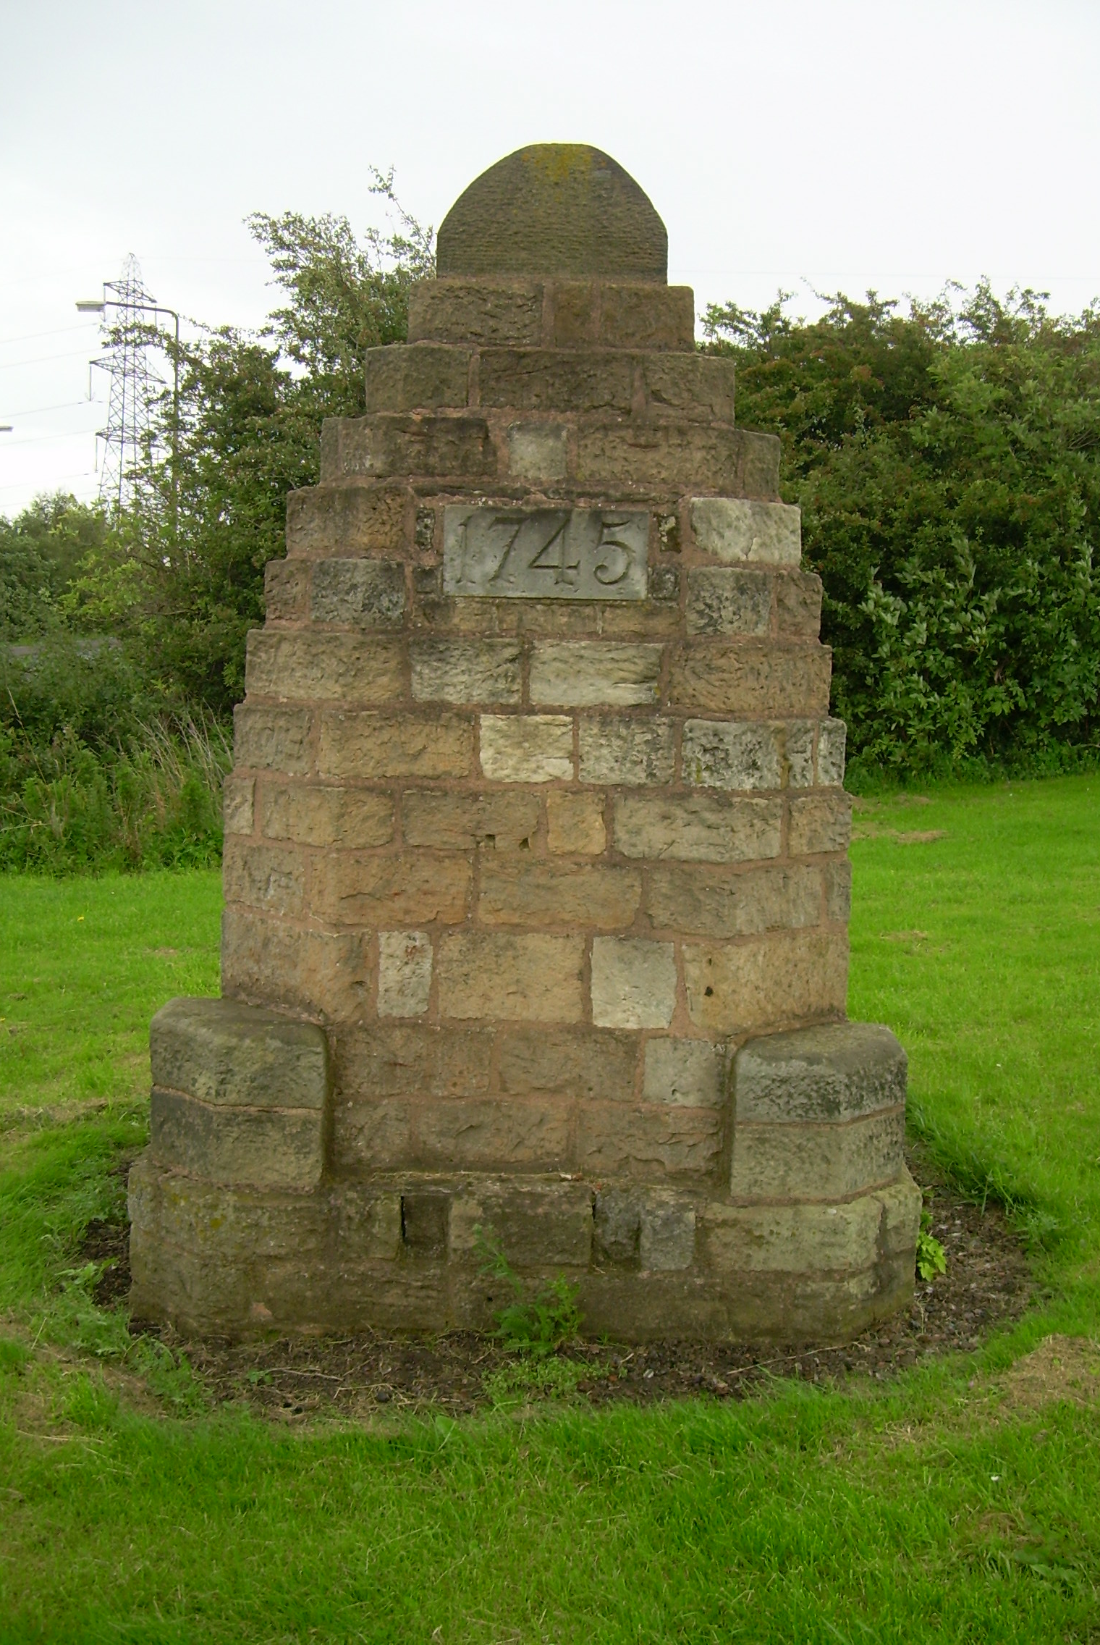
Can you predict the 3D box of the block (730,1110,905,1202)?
[{"bbox_3d":[0.674,0.815,4.617,0.464,0.178,0.440,2,4,0],"label":"block"}]

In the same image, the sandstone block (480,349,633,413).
[{"bbox_3d":[0.017,-1.069,4.446,0.368,0.145,0.200,2,4,1],"label":"sandstone block"}]

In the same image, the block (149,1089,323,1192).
[{"bbox_3d":[-0.728,0.720,4.213,0.429,0.194,0.250,2,6,0],"label":"block"}]

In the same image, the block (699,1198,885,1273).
[{"bbox_3d":[0.584,0.977,4.392,0.449,0.164,0.250,2,4,1],"label":"block"}]

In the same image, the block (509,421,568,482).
[{"bbox_3d":[-0.026,-0.894,4.410,0.145,0.138,0.160,2,4,1],"label":"block"}]

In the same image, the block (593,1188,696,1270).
[{"bbox_3d":[0.214,0.912,4.164,0.232,0.191,0.160,2,6,0],"label":"block"}]

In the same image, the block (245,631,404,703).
[{"bbox_3d":[-0.561,-0.387,4.499,0.427,0.163,0.318,2,4,1],"label":"block"}]

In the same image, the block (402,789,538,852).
[{"bbox_3d":[-0.198,-0.011,4.566,0.333,0.147,0.200,2,5,0],"label":"block"}]

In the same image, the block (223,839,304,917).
[{"bbox_3d":[-0.670,0.134,4.745,0.200,0.167,0.365,-3,7,-43],"label":"block"}]

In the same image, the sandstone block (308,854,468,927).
[{"bbox_3d":[-0.397,0.158,4.580,0.397,0.172,0.200,2,5,0],"label":"sandstone block"}]

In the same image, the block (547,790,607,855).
[{"bbox_3d":[0.061,-0.008,4.234,0.136,0.149,0.140,2,6,0],"label":"block"}]

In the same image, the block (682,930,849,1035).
[{"bbox_3d":[0.565,0.401,4.659,0.459,0.220,0.320,2,5,0],"label":"block"}]

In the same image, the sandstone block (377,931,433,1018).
[{"bbox_3d":[-0.360,0.371,4.598,0.135,0.216,0.200,2,5,0],"label":"sandstone block"}]

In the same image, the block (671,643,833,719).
[{"bbox_3d":[0.469,-0.339,4.280,0.395,0.165,0.220,2,6,0],"label":"block"}]

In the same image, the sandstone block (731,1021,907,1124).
[{"bbox_3d":[0.658,0.607,4.458,0.446,0.189,0.380,2,4,1],"label":"sandstone block"}]

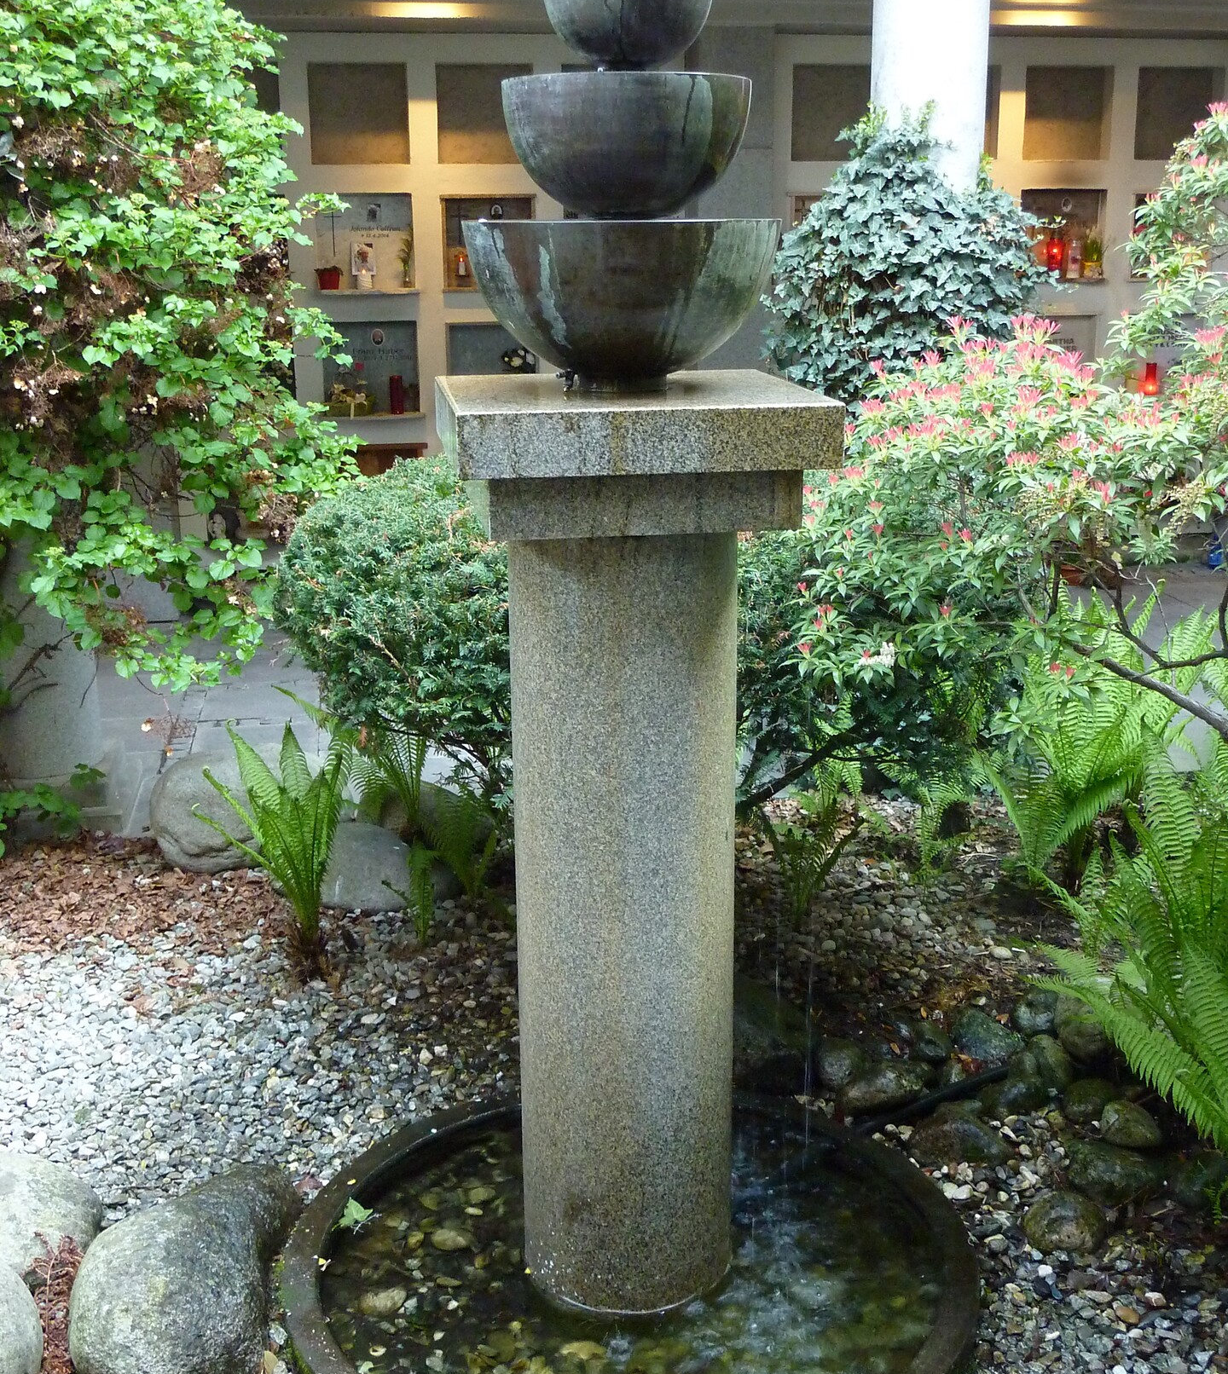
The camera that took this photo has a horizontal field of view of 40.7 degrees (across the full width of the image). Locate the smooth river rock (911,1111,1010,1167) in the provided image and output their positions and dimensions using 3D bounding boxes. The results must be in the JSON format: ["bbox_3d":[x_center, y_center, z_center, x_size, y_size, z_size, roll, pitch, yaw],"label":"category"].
[{"bbox_3d":[0.612,0.801,2.913,0.175,0.083,0.130,-1,16,0],"label":"smooth river rock"}]

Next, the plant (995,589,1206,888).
[{"bbox_3d":[1.189,0.147,4.054,0.526,0.710,0.520,-1,16,0],"label":"plant"}]

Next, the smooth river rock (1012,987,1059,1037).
[{"bbox_3d":[0.790,0.611,3.096,0.092,0.098,0.103,0,16,0],"label":"smooth river rock"}]

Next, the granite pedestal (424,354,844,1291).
[{"bbox_3d":[0.019,0.253,2.540,0.502,1.402,0.502,-3,16,-8],"label":"granite pedestal"}]

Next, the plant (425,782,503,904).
[{"bbox_3d":[-0.368,0.390,4.015,0.186,0.291,0.220,-1,16,0],"label":"plant"}]

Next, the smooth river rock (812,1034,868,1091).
[{"bbox_3d":[0.404,0.669,2.932,0.103,0.099,0.110,0,16,0],"label":"smooth river rock"}]

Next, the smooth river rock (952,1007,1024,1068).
[{"bbox_3d":[0.750,0.699,3.318,0.144,0.090,0.110,0,16,0],"label":"smooth river rock"}]

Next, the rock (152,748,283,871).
[{"bbox_3d":[-1.034,0.316,4.351,0.377,0.270,0.280,0,16,0],"label":"rock"}]

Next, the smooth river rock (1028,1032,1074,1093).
[{"bbox_3d":[0.772,0.665,2.929,0.084,0.103,0.105,0,16,0],"label":"smooth river rock"}]

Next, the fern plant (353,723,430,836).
[{"bbox_3d":[-0.587,0.256,4.350,0.222,0.363,0.222,0,16,0],"label":"fern plant"}]

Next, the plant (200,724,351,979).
[{"bbox_3d":[-0.740,0.363,3.622,0.330,0.563,0.340,-1,16,0],"label":"plant"}]

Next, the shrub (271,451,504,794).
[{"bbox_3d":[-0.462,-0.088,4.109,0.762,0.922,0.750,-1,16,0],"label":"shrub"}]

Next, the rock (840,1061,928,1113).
[{"bbox_3d":[0.469,0.692,2.863,0.156,0.091,0.084,6,17,21],"label":"rock"}]

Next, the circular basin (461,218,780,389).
[{"bbox_3d":[0.016,-0.527,2.293,0.436,0.229,0.436,0,16,0],"label":"circular basin"}]

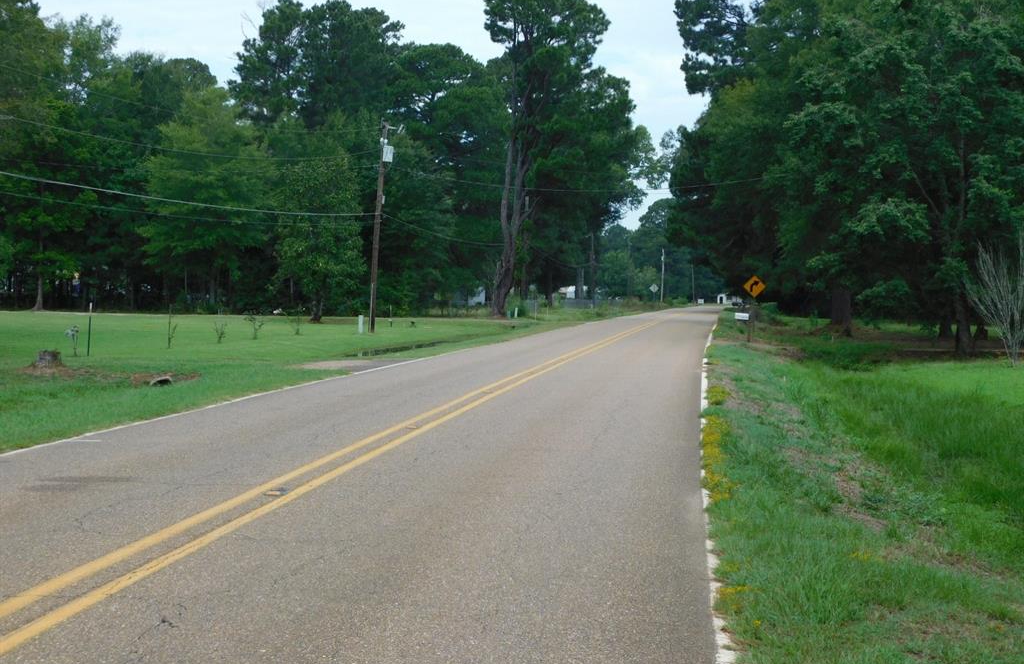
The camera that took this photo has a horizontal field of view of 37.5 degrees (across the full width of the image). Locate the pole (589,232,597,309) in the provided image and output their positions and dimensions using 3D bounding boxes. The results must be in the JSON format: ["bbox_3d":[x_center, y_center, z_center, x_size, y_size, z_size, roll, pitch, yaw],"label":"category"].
[{"bbox_3d":[8.500,-6.400,160.000,0.400,8.200,0.350,0,2,0],"label":"pole"}]

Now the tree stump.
[{"bbox_3d":[-10.150,0.600,33.000,0.580,0.370,0.560,0,2,0],"label":"tree stump"}]

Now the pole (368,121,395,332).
[{"bbox_3d":[-5.320,-4.290,62.000,0.520,8.700,0.400,4,2,0],"label":"pole"}]

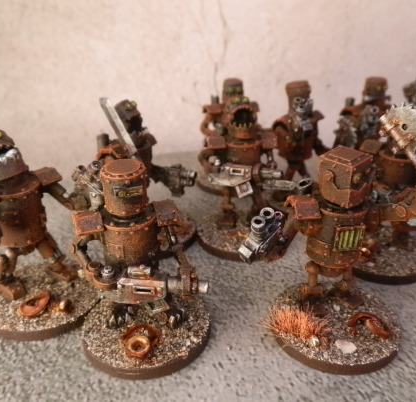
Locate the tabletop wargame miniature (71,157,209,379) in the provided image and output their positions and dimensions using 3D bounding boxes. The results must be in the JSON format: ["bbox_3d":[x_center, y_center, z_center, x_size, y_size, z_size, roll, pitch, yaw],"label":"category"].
[{"bbox_3d":[-0.014,0.011,0.096,0.031,0.044,0.031,-5,25,-11],"label":"tabletop wargame miniature"}]

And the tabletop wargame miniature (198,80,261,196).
[{"bbox_3d":[0.012,-0.028,0.178,0.031,0.044,0.031,-4,25,-7],"label":"tabletop wargame miniature"}]

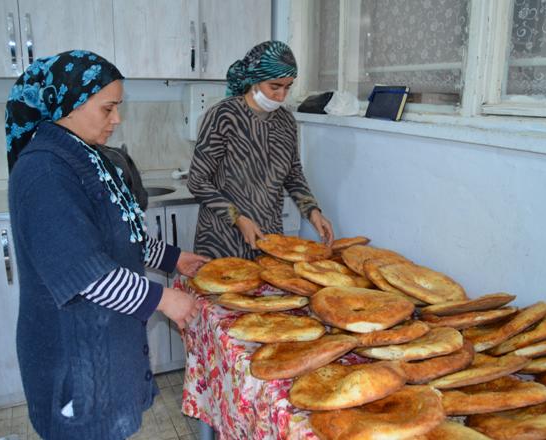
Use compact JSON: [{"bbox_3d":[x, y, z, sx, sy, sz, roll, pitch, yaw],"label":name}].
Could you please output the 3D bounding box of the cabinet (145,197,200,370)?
[{"bbox_3d":[-0.625,0.281,2.693,0.680,0.880,0.580,-6,16,-22],"label":"cabinet"}]

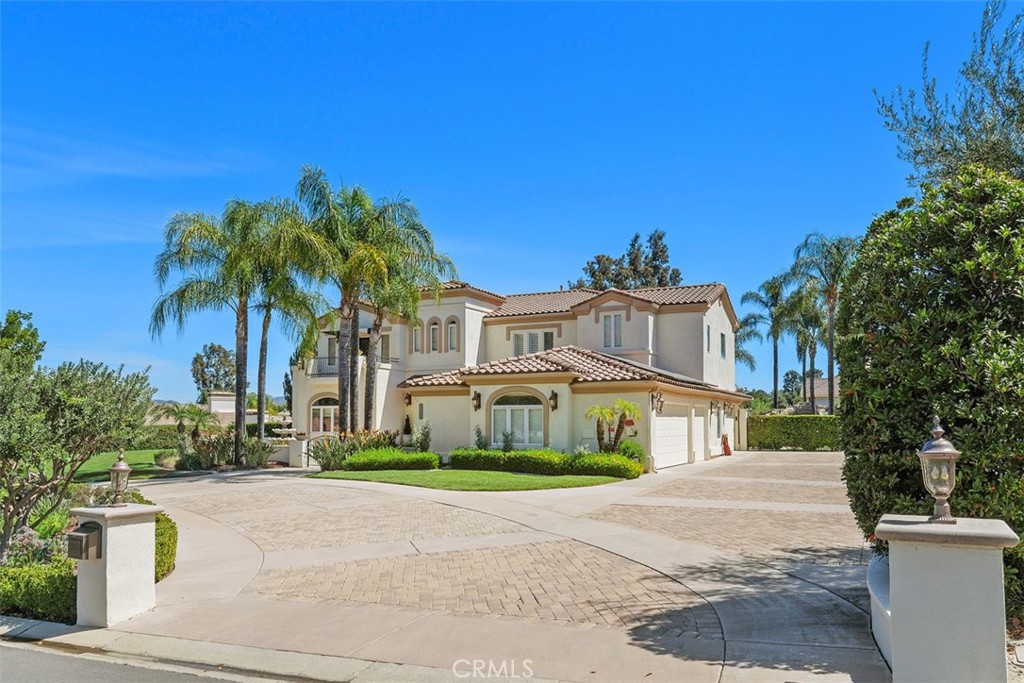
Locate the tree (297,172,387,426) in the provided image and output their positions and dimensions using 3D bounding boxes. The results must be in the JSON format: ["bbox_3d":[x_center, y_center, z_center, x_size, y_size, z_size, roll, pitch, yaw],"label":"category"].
[{"bbox_3d":[-5.936,-0.796,25.600,3.200,10.000,3.200,0,-5,0],"label":"tree"}]

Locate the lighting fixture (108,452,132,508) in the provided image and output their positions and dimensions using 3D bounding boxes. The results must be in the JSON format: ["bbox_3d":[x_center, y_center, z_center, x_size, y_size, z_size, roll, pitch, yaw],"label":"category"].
[{"bbox_3d":[-4.184,1.458,7.900,0.250,0.620,0.250,-3,-7,29],"label":"lighting fixture"}]

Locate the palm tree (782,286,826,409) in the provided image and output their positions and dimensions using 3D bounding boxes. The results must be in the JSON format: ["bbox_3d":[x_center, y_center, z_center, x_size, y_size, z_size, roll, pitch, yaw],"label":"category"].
[{"bbox_3d":[21.176,1.433,53.000,3.700,11.000,3.700,-3,-6,27],"label":"palm tree"}]

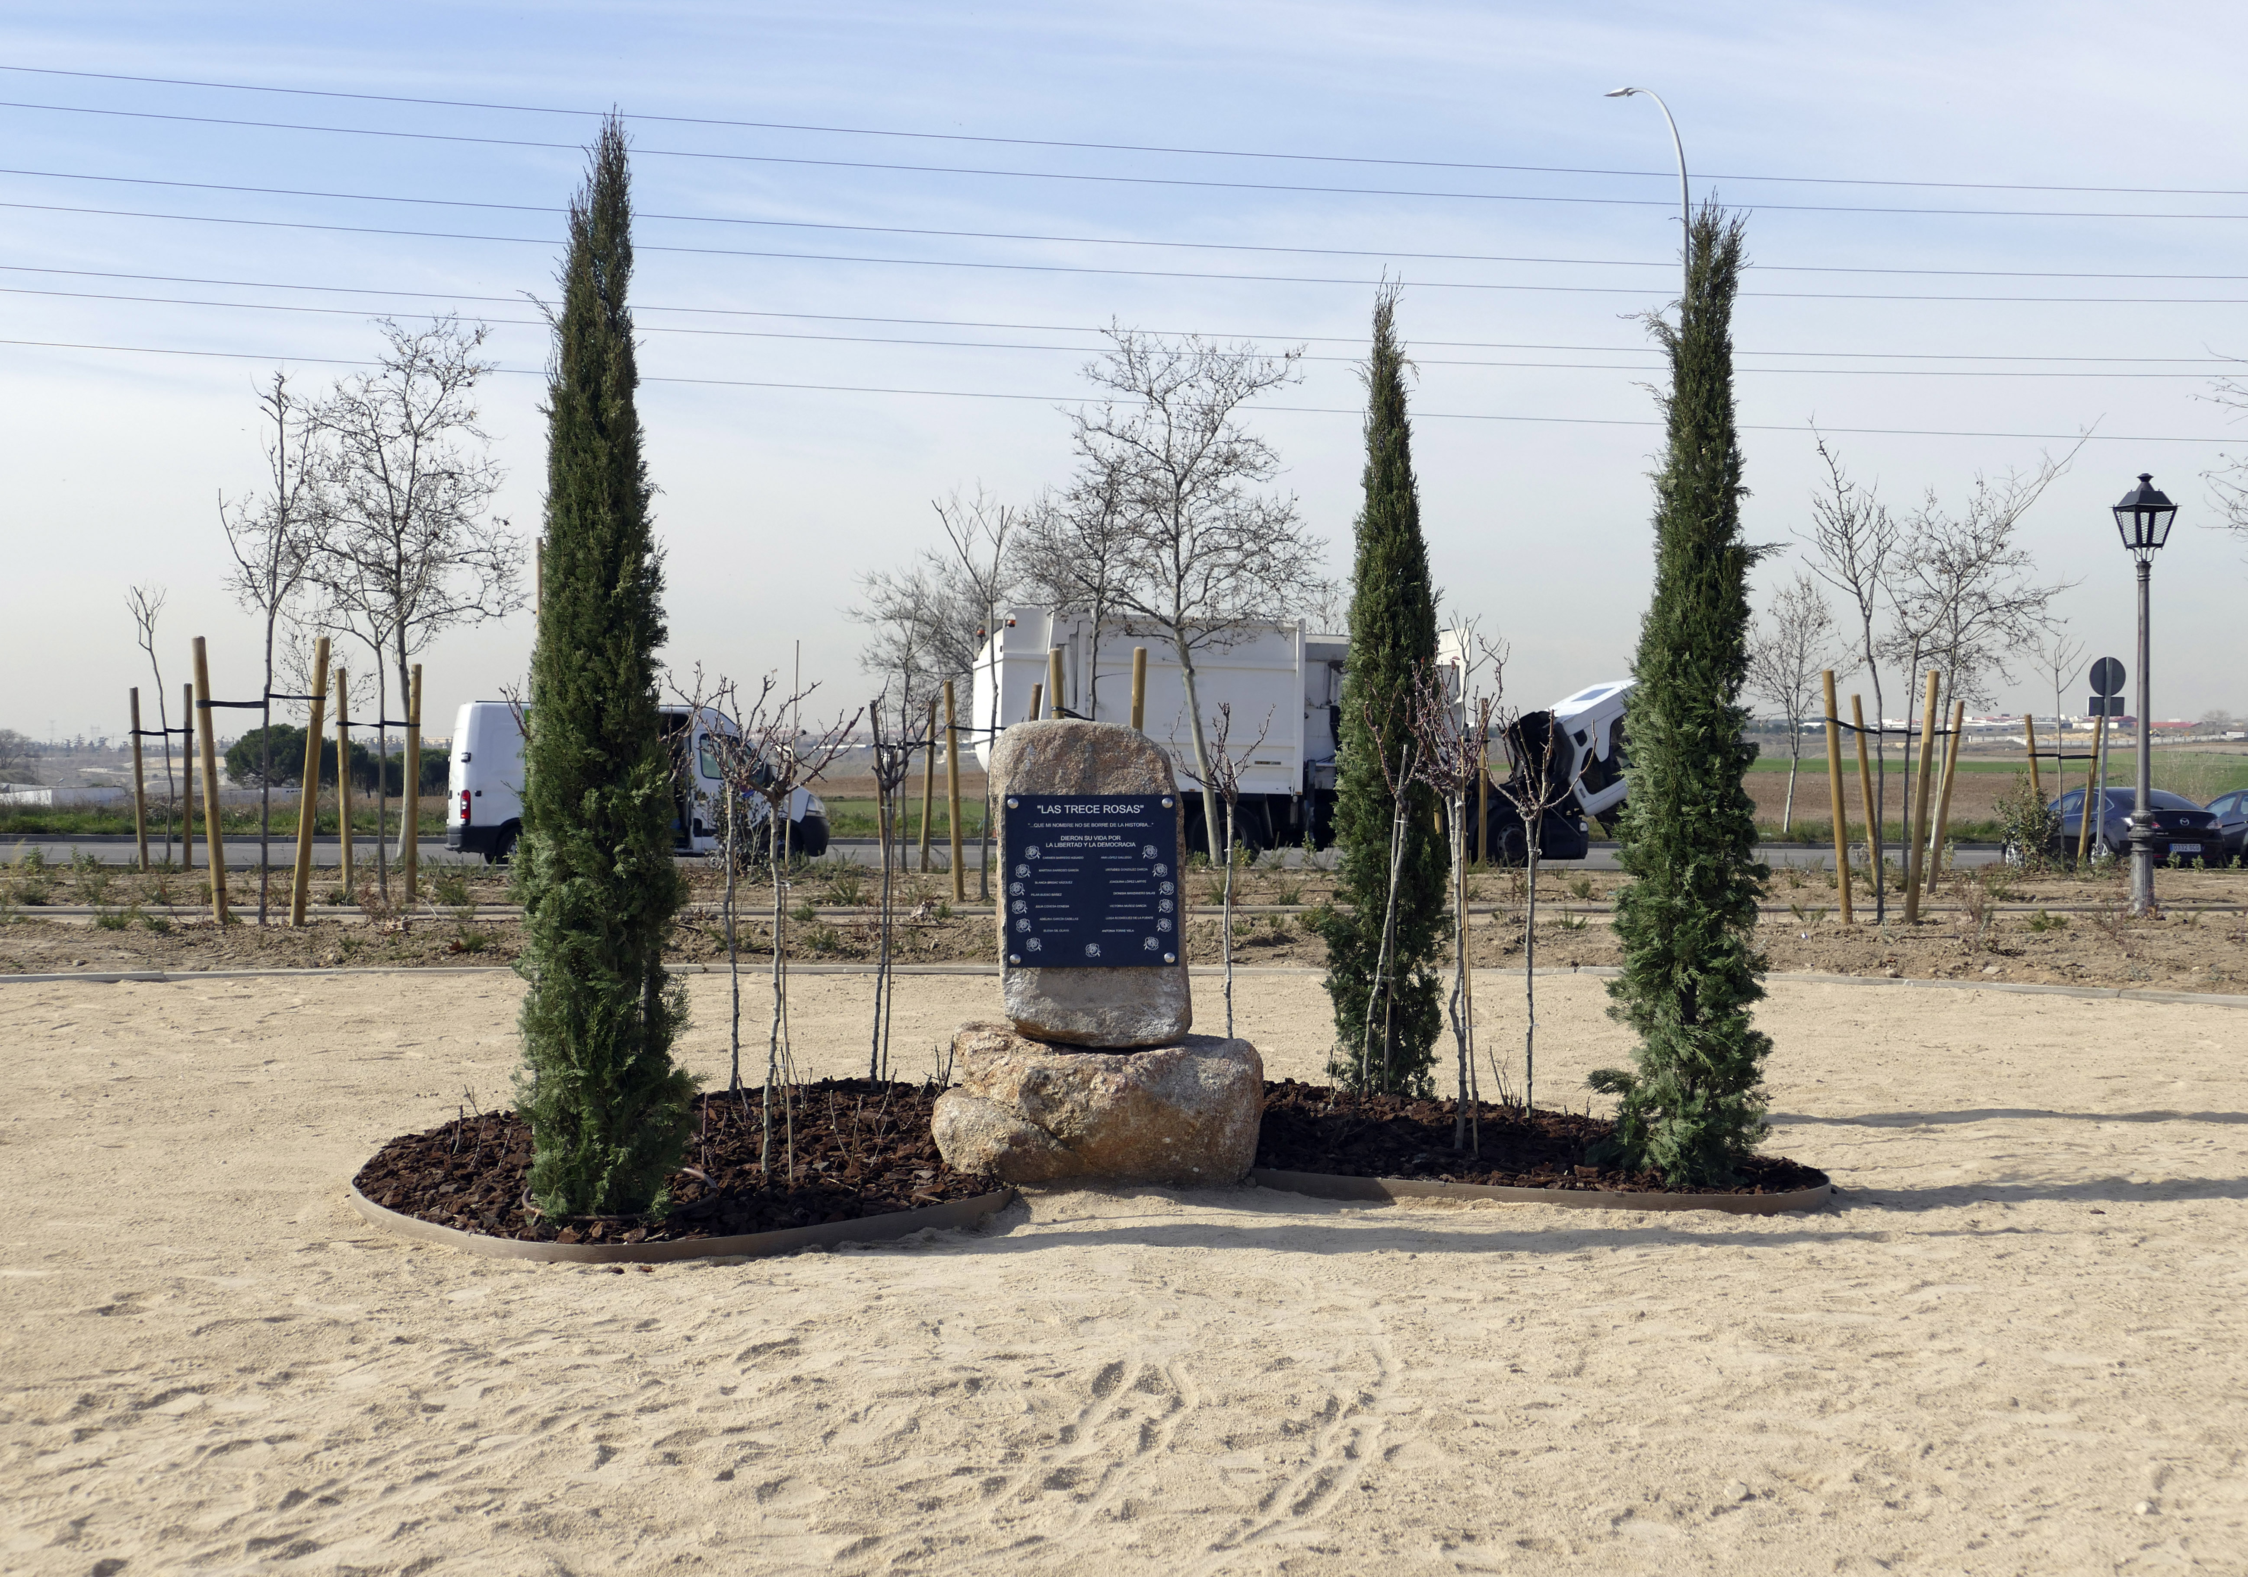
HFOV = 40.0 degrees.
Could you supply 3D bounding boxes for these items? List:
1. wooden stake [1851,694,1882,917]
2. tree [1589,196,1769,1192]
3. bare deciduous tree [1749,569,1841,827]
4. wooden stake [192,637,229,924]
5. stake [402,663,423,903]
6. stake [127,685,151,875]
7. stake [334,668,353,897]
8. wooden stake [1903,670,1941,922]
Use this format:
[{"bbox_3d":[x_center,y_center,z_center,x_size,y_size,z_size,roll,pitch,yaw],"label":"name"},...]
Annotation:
[{"bbox_3d":[7.654,0.082,31.777,0.088,2.098,0.088,-7,1,0],"label":"wooden stake"},{"bbox_3d":[1.915,-0.322,10.650,0.610,3.386,0.600,0,1,0],"label":"tree"},{"bbox_3d":[13.705,-1.773,63.000,2.100,5.356,2.000,0,1,0],"label":"bare deciduous tree"},{"bbox_3d":[-6.761,-0.057,22.876,0.088,2.123,0.088,-5,1,0],"label":"wooden stake"},{"bbox_3d":[-7.096,-0.041,30.883,0.100,2.414,0.100,2,1,0],"label":"stake"},{"bbox_3d":[-12.910,-0.121,40.483,0.102,2.403,0.102,-3,1,0],"label":"stake"},{"bbox_3d":[-8.248,-0.068,32.683,0.102,2.408,0.102,-1,1,0],"label":"stake"},{"bbox_3d":[6.724,0.079,25.976,0.088,2.123,0.088,5,1,0],"label":"wooden stake"}]

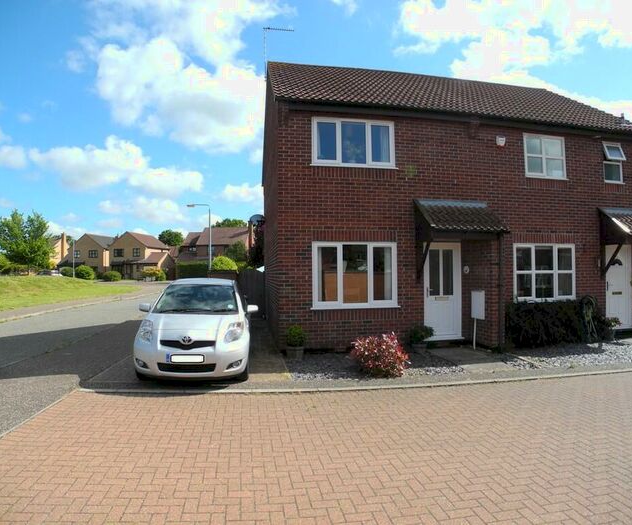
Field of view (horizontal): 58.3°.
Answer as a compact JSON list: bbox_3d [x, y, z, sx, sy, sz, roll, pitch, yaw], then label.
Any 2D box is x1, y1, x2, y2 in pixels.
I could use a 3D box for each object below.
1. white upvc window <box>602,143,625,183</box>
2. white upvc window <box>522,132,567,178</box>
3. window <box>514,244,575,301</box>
[{"bbox_3d":[6.989,-2.342,13.268,0.620,1.050,0.180,0,-1,-14],"label":"white upvc window"},{"bbox_3d":[5.170,-2.362,12.739,1.210,1.050,0.100,0,-2,-14],"label":"white upvc window"},{"bbox_3d":[5.113,0.219,12.654,1.700,1.320,0.110,0,-1,-14],"label":"window"}]

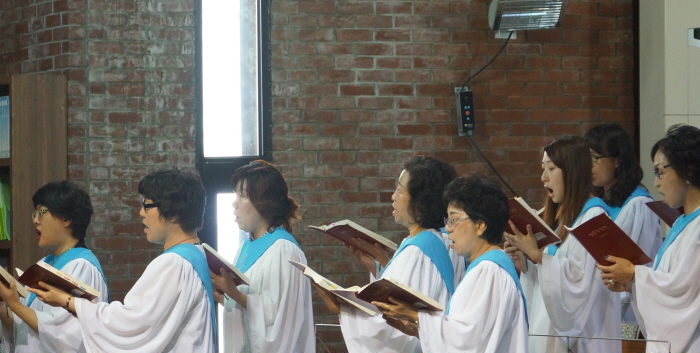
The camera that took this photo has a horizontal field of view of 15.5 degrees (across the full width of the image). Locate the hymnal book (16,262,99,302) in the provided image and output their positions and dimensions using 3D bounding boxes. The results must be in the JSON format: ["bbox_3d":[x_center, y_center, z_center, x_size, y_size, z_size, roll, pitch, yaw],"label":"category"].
[{"bbox_3d":[-0.958,0.357,8.400,0.240,0.080,0.300,27,-12,-16],"label":"hymnal book"}]

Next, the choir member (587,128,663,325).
[{"bbox_3d":[1.002,0.596,9.708,0.390,1.600,0.430,-1,1,-26],"label":"choir member"}]

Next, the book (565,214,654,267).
[{"bbox_3d":[0.829,0.225,8.350,0.240,0.080,0.300,43,-25,-19],"label":"book"}]

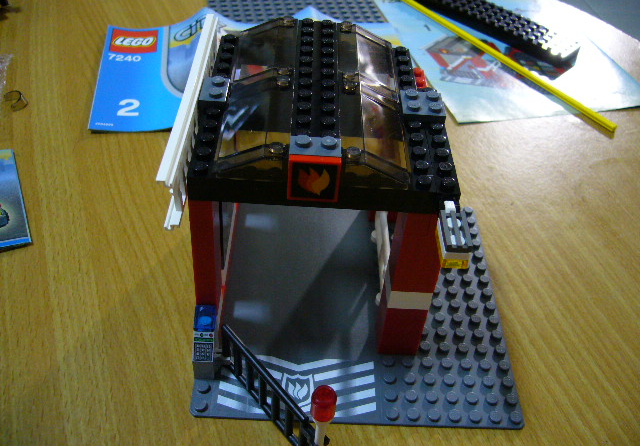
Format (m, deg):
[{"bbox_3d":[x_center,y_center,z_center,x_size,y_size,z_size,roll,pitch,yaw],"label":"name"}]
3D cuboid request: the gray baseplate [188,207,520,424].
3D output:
[{"bbox_3d":[0.016,0.033,0.292,0.128,0.004,0.128,2,42,-1],"label":"gray baseplate"}]

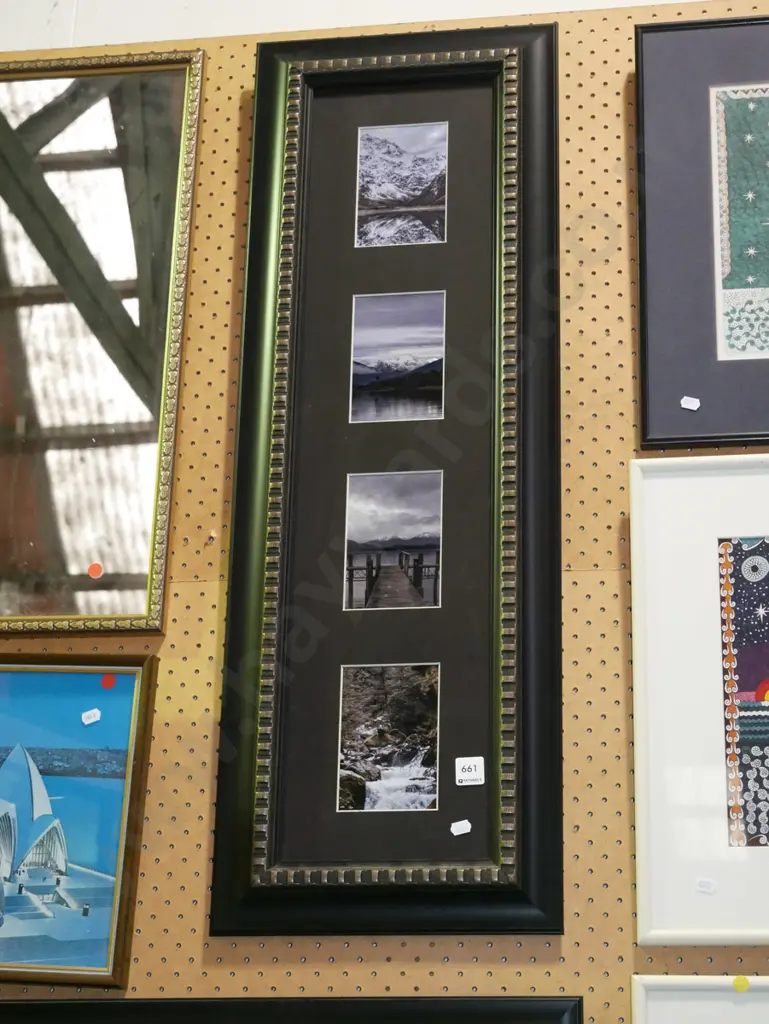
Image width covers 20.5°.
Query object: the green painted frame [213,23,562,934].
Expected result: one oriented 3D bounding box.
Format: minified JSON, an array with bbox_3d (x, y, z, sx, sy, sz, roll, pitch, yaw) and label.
[{"bbox_3d":[0.011,-0.062,2.013,0.310,0.916,0.030,-2,-22,9],"label":"green painted frame"}]

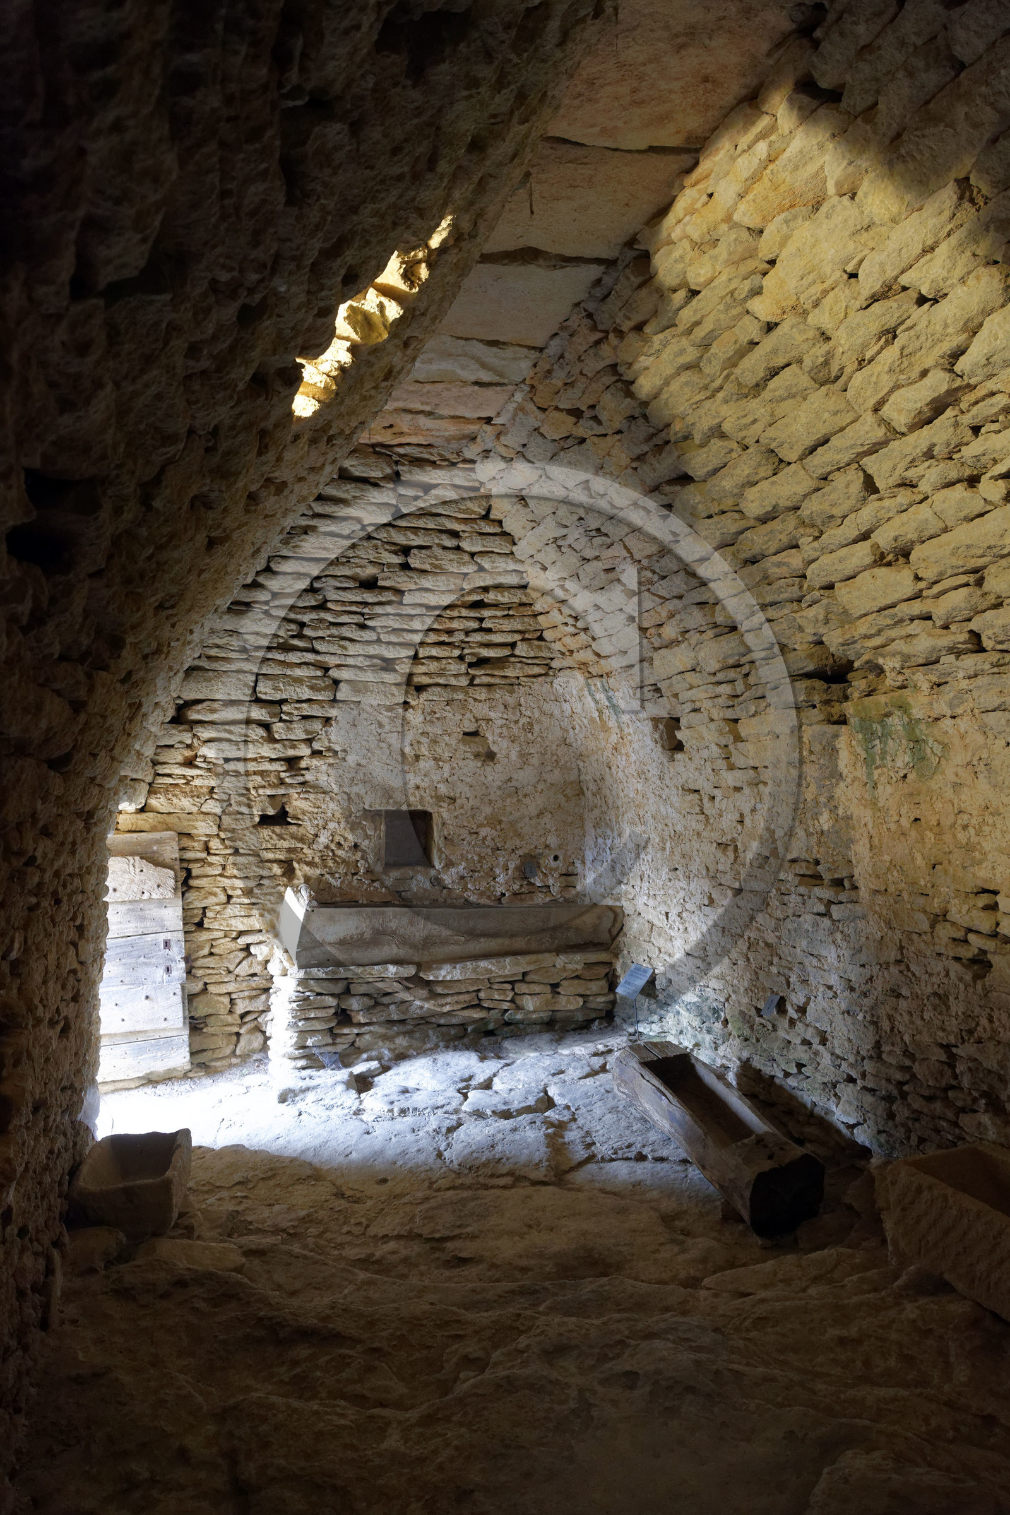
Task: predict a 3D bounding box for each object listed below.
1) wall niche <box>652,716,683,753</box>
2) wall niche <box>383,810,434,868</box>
[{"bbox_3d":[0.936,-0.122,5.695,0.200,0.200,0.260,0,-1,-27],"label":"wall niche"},{"bbox_3d":[-0.576,0.458,6.270,0.290,0.330,0.250,0,-1,-16],"label":"wall niche"}]

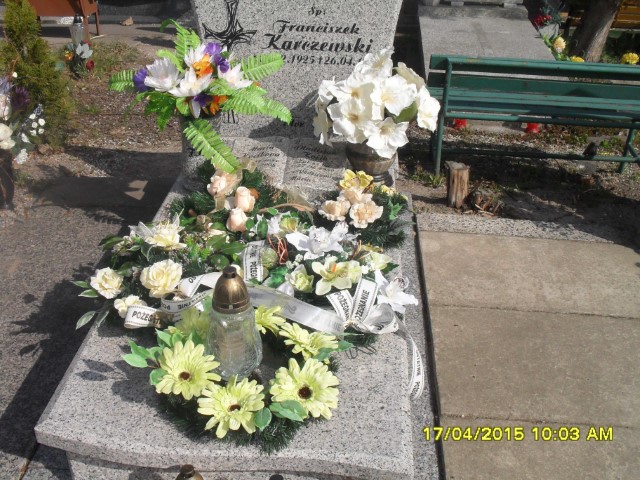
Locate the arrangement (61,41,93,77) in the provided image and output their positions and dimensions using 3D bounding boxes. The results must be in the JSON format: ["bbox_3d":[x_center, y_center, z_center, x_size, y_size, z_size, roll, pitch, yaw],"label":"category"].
[{"bbox_3d":[-1.922,-1.441,5.150,0.260,0.275,0.240,-9,31,-18],"label":"arrangement"}]

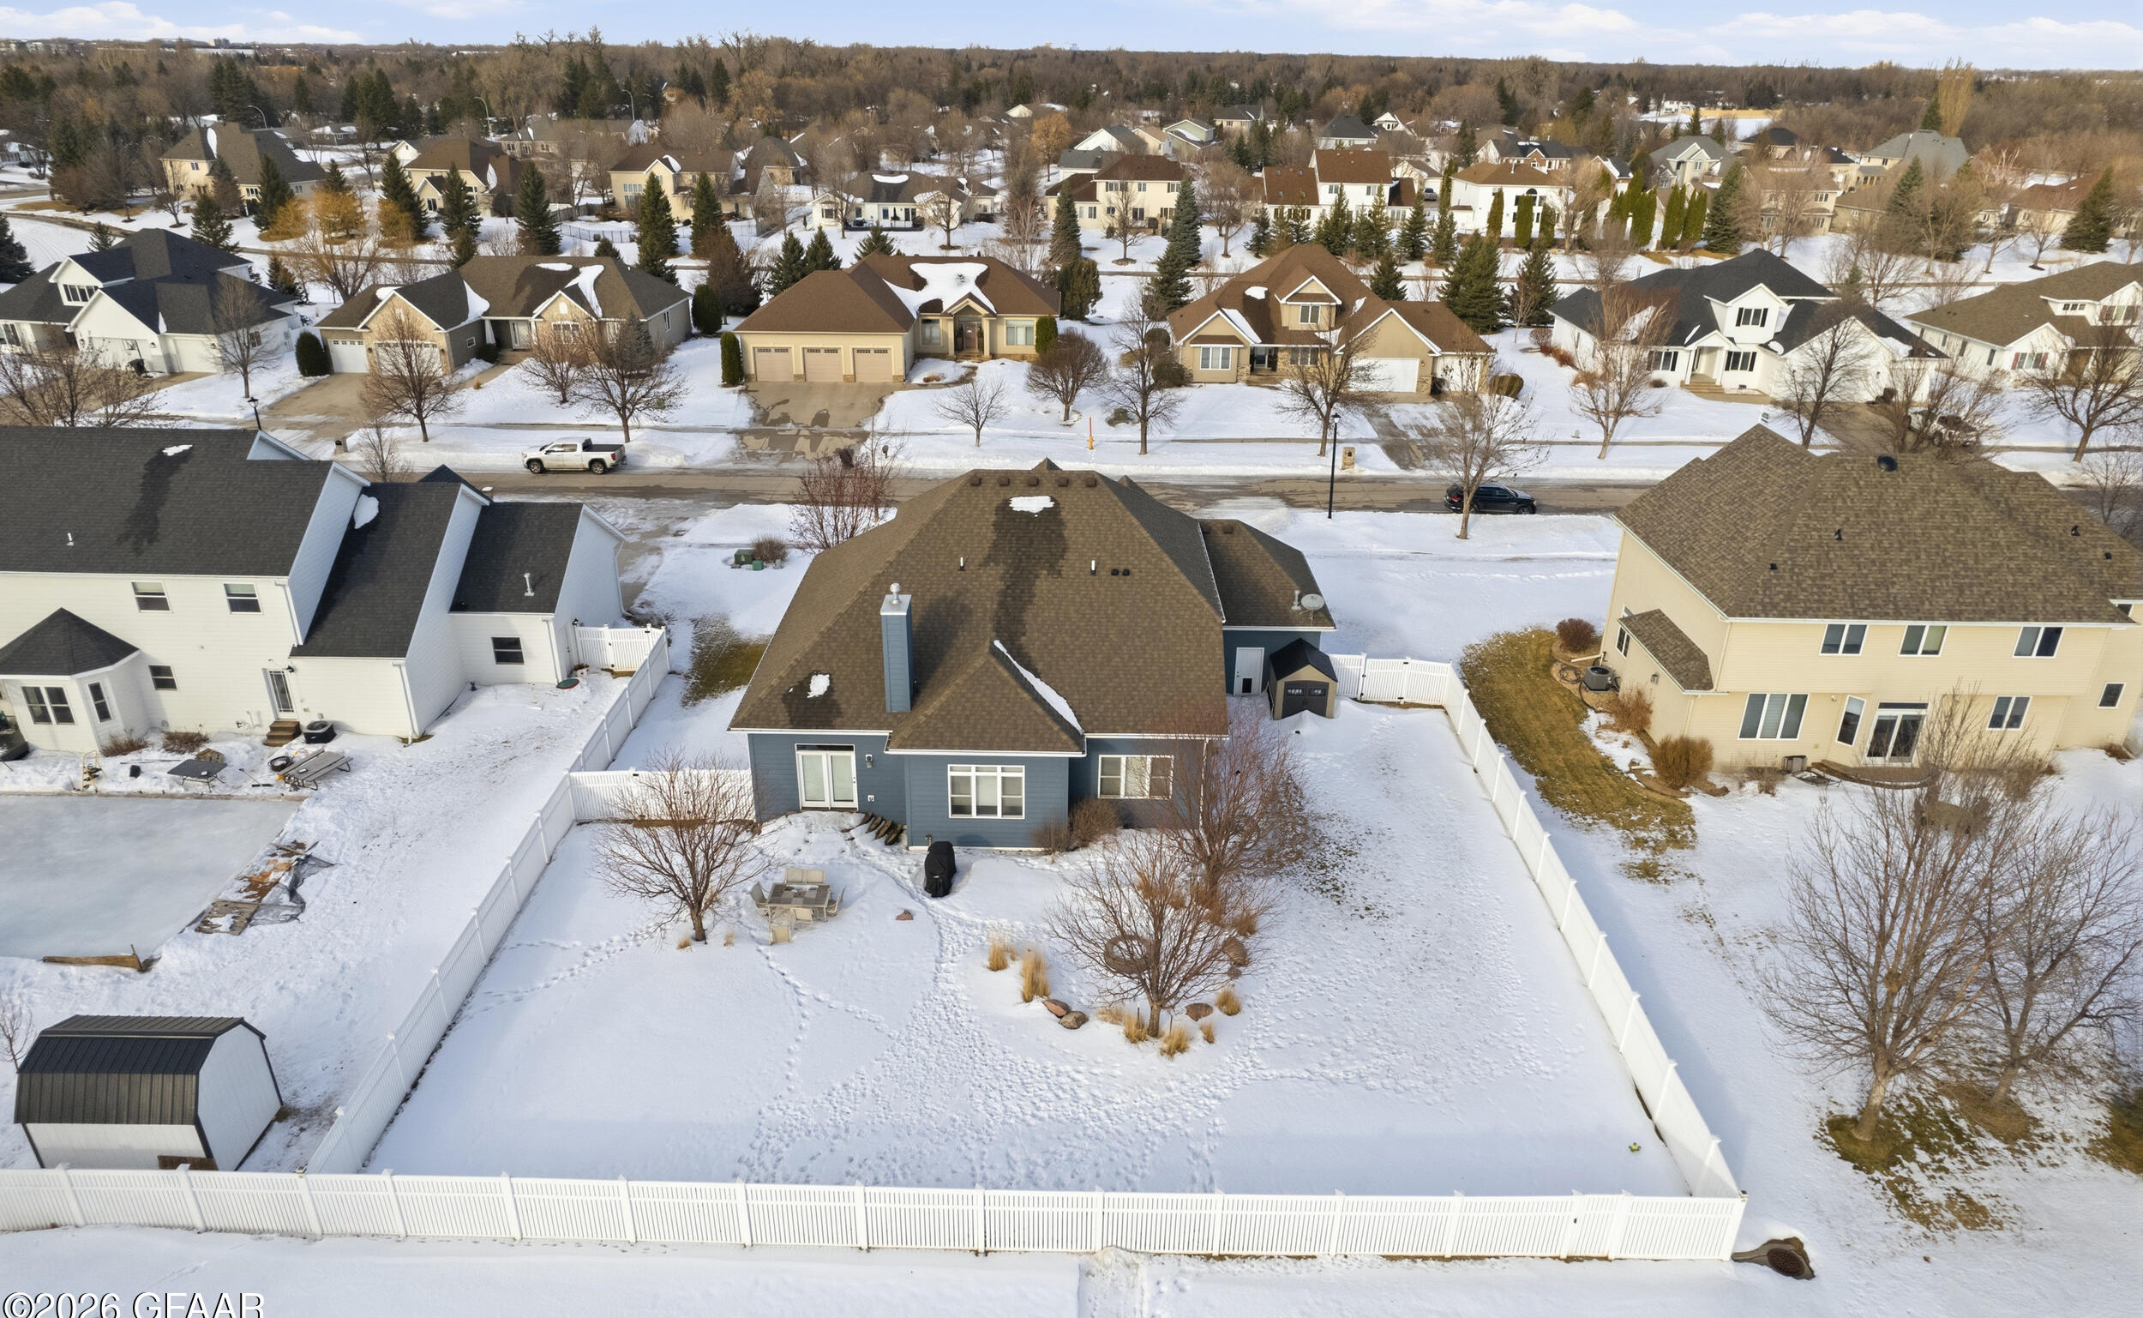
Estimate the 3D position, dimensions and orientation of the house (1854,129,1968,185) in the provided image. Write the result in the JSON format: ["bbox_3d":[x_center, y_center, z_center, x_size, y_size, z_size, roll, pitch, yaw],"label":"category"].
[{"bbox_3d":[167.494,-101.041,263.985,21.000,10.300,15.000,1,25,0],"label":"house"}]

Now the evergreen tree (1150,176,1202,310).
[{"bbox_3d":[10.031,-40.542,126.697,4.800,12.500,4.800,1,25,0],"label":"evergreen tree"}]

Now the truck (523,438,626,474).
[{"bbox_3d":[-29.892,-12.307,78.598,5.850,1.930,2.050,1,25,0],"label":"truck"}]

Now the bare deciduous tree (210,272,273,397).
[{"bbox_3d":[-57.166,-22.136,90.087,4.378,8.400,4.378,1,25,0],"label":"bare deciduous tree"}]

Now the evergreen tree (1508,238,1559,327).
[{"bbox_3d":[42.911,-34.668,120.342,4.700,7.900,4.560,1,25,0],"label":"evergreen tree"}]

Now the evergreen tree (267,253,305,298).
[{"bbox_3d":[-75.127,-36.596,125.199,3.700,4.600,3.700,1,25,0],"label":"evergreen tree"}]

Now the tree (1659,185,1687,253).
[{"bbox_3d":[78.144,-57.184,169.737,2.600,8.000,2.520,1,25,0],"label":"tree"}]

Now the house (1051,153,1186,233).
[{"bbox_3d":[6.110,-68.125,189.700,20.000,9.100,15.500,1,25,0],"label":"house"}]

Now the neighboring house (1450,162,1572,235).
[{"bbox_3d":[63.428,-66.697,188.422,14.200,9.200,14.000,1,25,0],"label":"neighboring house"}]

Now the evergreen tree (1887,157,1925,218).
[{"bbox_3d":[114.227,-62.657,179.079,5.900,11.000,5.720,1,25,0],"label":"evergreen tree"}]

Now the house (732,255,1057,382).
[{"bbox_3d":[-12.644,-27.262,102.963,23.300,7.200,18.500,1,25,0],"label":"house"}]

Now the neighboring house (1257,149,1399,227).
[{"bbox_3d":[36.853,-68.522,190.410,19.600,10.100,12.000,1,25,0],"label":"neighboring house"}]

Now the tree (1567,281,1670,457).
[{"bbox_3d":[33.632,-17.517,80.576,6.300,10.800,6.300,1,25,0],"label":"tree"}]

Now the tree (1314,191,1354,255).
[{"bbox_3d":[32.696,-54.248,162.589,4.800,7.500,4.660,1,25,0],"label":"tree"}]

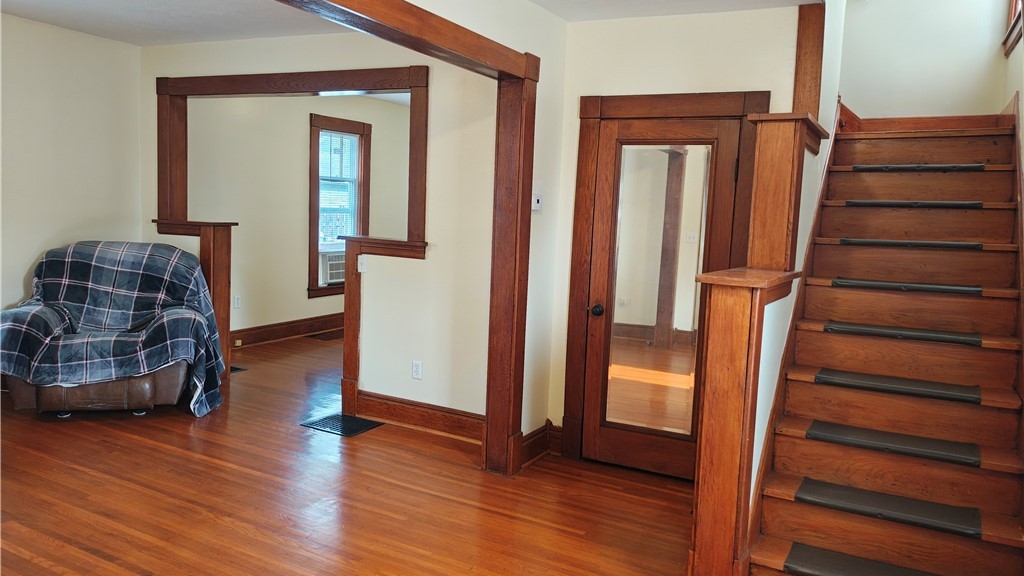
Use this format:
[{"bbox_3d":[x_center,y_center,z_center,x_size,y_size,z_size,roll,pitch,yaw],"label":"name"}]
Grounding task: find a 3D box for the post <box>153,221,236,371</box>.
[{"bbox_3d":[-2.536,0.094,5.960,0.708,1.253,0.245,5,7,27],"label":"post"}]

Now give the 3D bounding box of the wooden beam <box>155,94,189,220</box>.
[{"bbox_3d":[-2.736,-1.040,5.962,0.139,0.994,0.194,5,7,27],"label":"wooden beam"}]

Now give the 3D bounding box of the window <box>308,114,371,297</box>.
[{"bbox_3d":[-1.949,-0.914,8.329,0.088,1.935,1.015,5,7,27],"label":"window"}]

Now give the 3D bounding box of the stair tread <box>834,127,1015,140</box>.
[{"bbox_3d":[2.547,-0.954,4.610,0.948,0.038,0.277,5,7,27],"label":"stair tread"}]

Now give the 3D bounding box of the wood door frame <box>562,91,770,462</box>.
[{"bbox_3d":[0.831,0.000,4.159,1.053,2.124,0.099,5,7,27],"label":"wood door frame"}]

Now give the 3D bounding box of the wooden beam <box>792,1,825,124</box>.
[{"bbox_3d":[1.482,-1.120,3.701,0.127,0.572,0.034,5,7,27],"label":"wooden beam"}]

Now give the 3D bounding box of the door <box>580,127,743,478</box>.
[{"bbox_3d":[0.817,0.058,4.153,0.780,1.994,0.047,5,7,27],"label":"door"}]

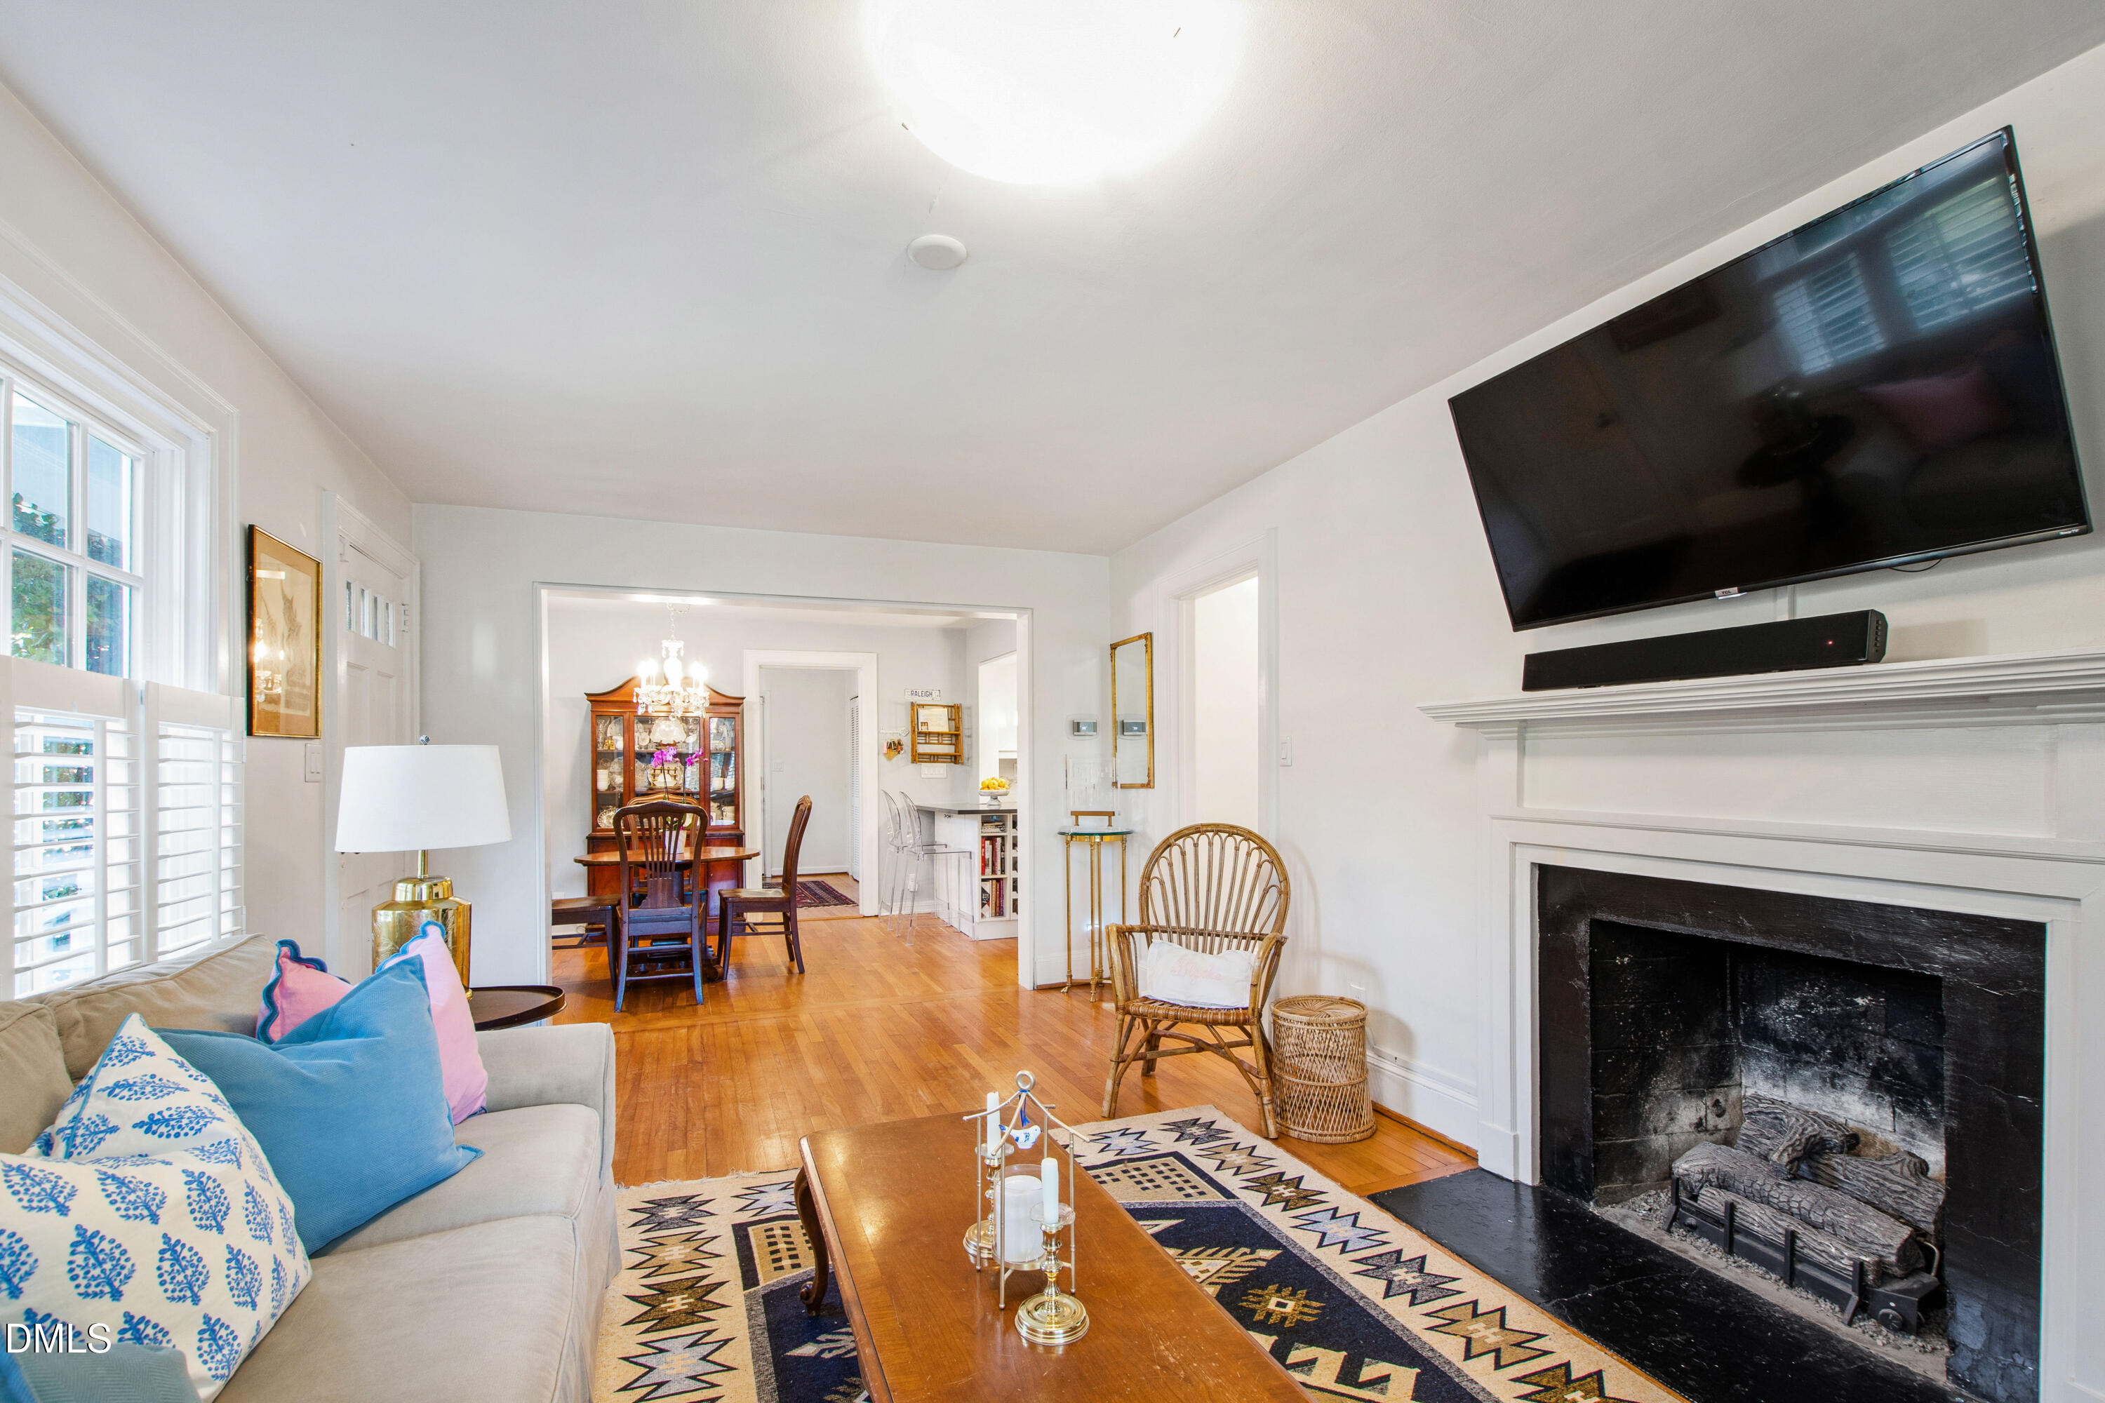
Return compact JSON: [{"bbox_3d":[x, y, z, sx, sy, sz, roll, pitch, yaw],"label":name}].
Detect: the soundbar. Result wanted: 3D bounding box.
[{"bbox_3d":[1.551,-0.111,2.176,0.085,0.108,0.800,1,-3,-23],"label":"soundbar"}]

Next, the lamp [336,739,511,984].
[{"bbox_3d":[-1.700,0.475,2.370,0.400,0.710,0.400,1,-4,-21],"label":"lamp"}]

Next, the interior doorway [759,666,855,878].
[{"bbox_3d":[-1.965,0.720,7.020,0.820,2.020,0.130,1,-3,-22],"label":"interior doorway"}]

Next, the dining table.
[{"bbox_3d":[-2.170,1.236,5.030,1.020,0.730,0.860,1,-3,-22],"label":"dining table"}]

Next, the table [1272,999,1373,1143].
[{"bbox_3d":[0.944,1.272,3.060,0.350,0.400,0.350,0,-3,0],"label":"table"}]

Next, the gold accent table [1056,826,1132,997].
[{"bbox_3d":[0.229,1.152,4.760,0.400,0.880,0.400,0,-3,0],"label":"gold accent table"}]

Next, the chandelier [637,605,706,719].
[{"bbox_3d":[-2.300,-0.240,5.300,0.420,0.710,0.420,1,-4,-21],"label":"chandelier"}]

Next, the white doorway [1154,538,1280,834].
[{"bbox_3d":[0.820,0.410,4.200,0.140,2.180,1.020,1,-3,-23],"label":"white doorway"}]

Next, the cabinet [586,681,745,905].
[{"bbox_3d":[-2.800,0.755,6.400,1.060,1.880,0.390,1,-3,-22],"label":"cabinet"}]

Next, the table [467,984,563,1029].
[{"bbox_3d":[-1.600,1.120,2.390,0.470,0.600,0.470,1,-4,-21],"label":"table"}]

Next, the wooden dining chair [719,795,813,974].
[{"bbox_3d":[-1.745,1.106,5.300,0.500,1.030,0.460,1,-3,-22],"label":"wooden dining chair"}]

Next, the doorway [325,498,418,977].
[{"bbox_3d":[-2.665,0.410,3.370,0.130,2.150,1.100,1,-3,-23],"label":"doorway"}]

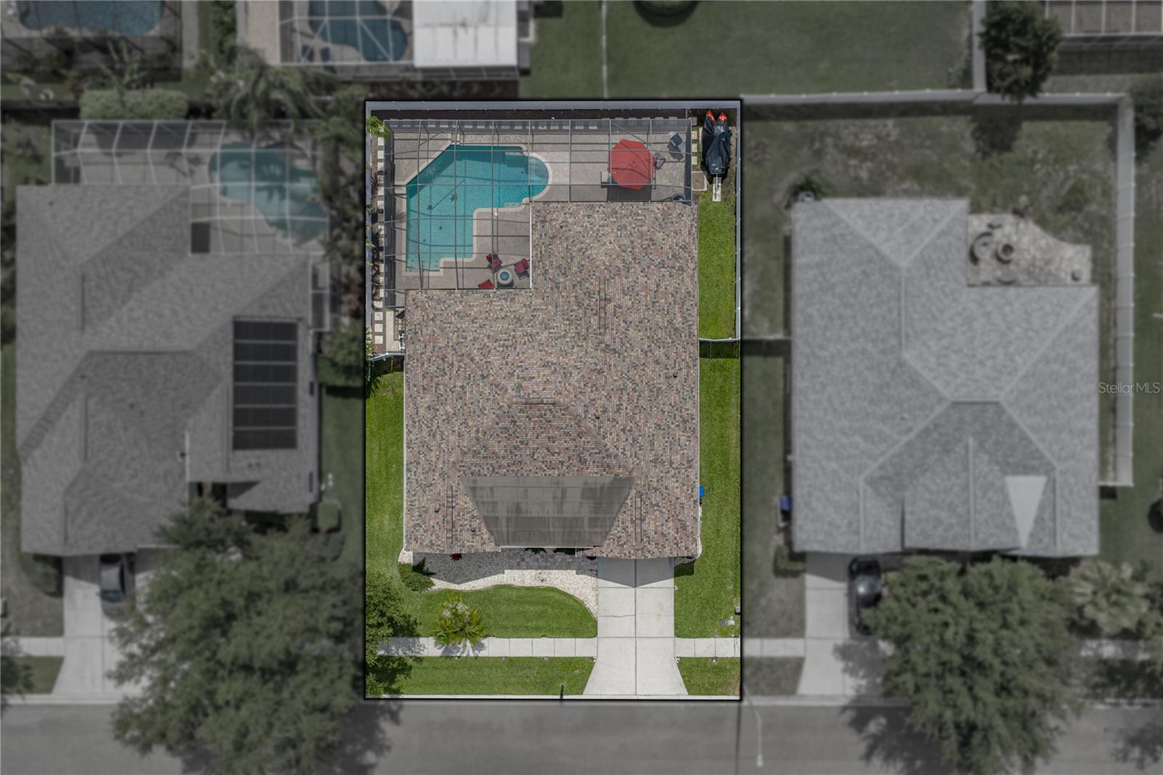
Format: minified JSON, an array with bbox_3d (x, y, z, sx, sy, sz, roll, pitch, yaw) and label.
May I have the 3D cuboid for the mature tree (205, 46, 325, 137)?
[{"bbox_3d":[-18.400,-17.200,54.300,6.700,6.800,5.800,0,90,0],"label":"mature tree"}]

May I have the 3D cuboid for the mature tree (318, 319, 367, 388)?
[{"bbox_3d":[-14.600,-2.100,56.100,3.000,3.200,3.900,0,90,0],"label":"mature tree"}]

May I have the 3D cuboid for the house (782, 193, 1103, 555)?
[{"bbox_3d":[22.100,-0.600,55.000,18.700,5.500,21.700,0,90,0],"label":"house"}]

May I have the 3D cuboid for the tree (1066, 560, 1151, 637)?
[{"bbox_3d":[32.000,12.800,55.700,5.000,4.000,4.700,0,90,0],"label":"tree"}]

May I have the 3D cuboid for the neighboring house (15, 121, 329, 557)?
[{"bbox_3d":[-24.900,-3.000,54.900,19.000,5.700,26.500,0,90,0],"label":"neighboring house"}]

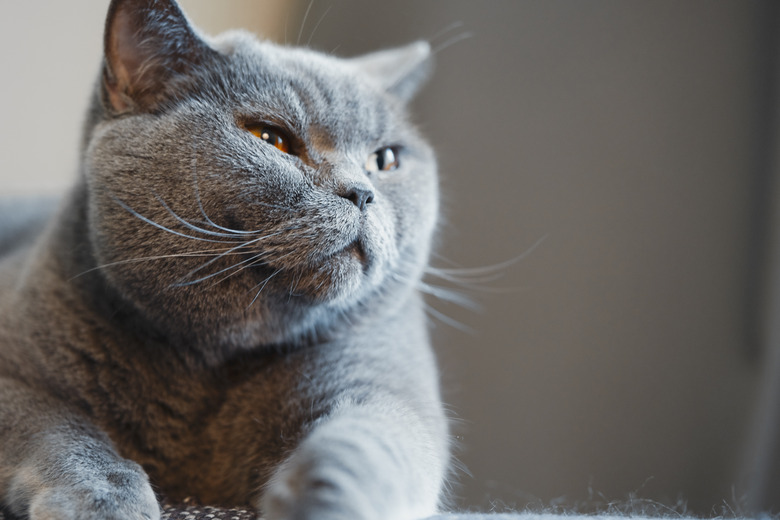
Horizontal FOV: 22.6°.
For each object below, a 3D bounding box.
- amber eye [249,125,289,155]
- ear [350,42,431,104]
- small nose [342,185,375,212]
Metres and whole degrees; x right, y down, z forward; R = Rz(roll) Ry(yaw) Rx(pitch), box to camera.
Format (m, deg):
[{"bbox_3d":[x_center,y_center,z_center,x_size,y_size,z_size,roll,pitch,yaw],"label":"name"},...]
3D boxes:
[{"bbox_3d":[-0.040,-0.040,0.650,0.015,0.010,0.007,15,-12,-22],"label":"amber eye"},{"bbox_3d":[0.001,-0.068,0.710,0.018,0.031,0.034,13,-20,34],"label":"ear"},{"bbox_3d":[-0.011,-0.020,0.645,0.012,0.009,0.006,12,-14,-37],"label":"small nose"}]

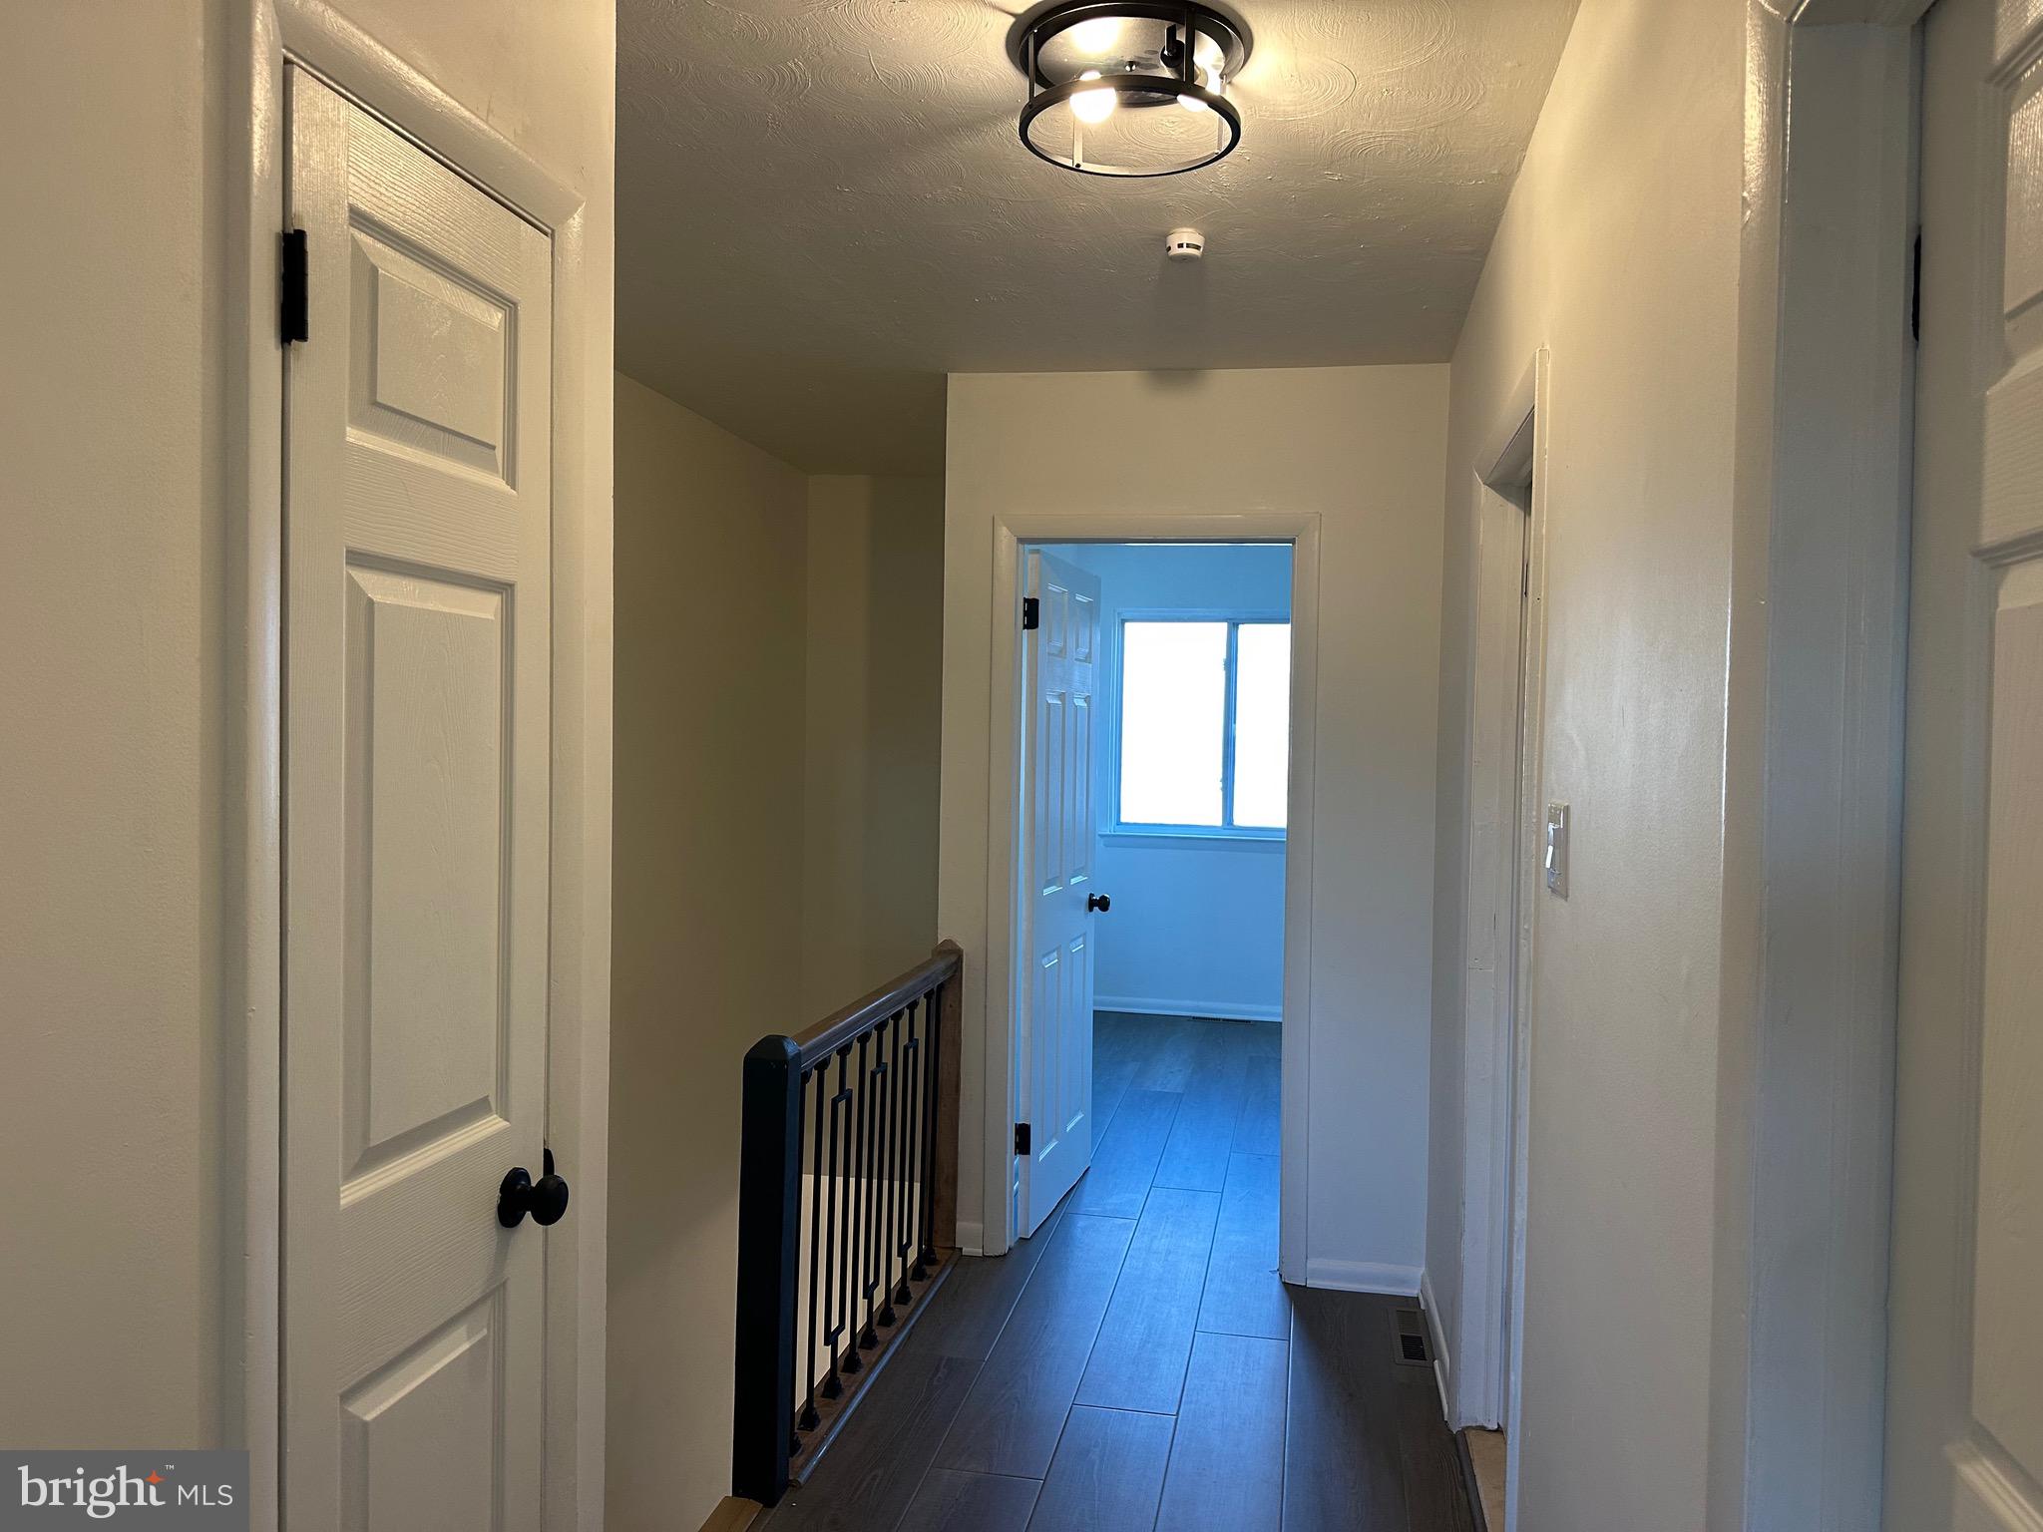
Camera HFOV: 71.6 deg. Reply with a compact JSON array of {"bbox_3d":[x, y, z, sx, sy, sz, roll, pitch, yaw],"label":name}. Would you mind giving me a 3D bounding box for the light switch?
[{"bbox_3d":[0.708,0.110,1.879,0.011,0.117,0.118,1,2,12],"label":"light switch"}]

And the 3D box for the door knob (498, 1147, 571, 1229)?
[{"bbox_3d":[-0.558,0.502,1.636,0.065,0.065,0.065,1,2,12],"label":"door knob"}]

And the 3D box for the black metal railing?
[{"bbox_3d":[-0.363,0.964,3.401,0.103,0.905,1.360,1,2,12],"label":"black metal railing"}]

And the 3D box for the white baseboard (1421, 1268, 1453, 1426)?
[{"bbox_3d":[1.013,1.401,3.464,0.019,0.075,0.685,1,2,11],"label":"white baseboard"}]

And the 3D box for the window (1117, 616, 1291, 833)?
[{"bbox_3d":[1.084,-0.202,7.321,1.170,1.120,0.090,1,2,12],"label":"window"}]

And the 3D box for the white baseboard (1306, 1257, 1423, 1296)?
[{"bbox_3d":[0.930,1.387,3.839,0.303,0.075,0.017,1,2,12],"label":"white baseboard"}]

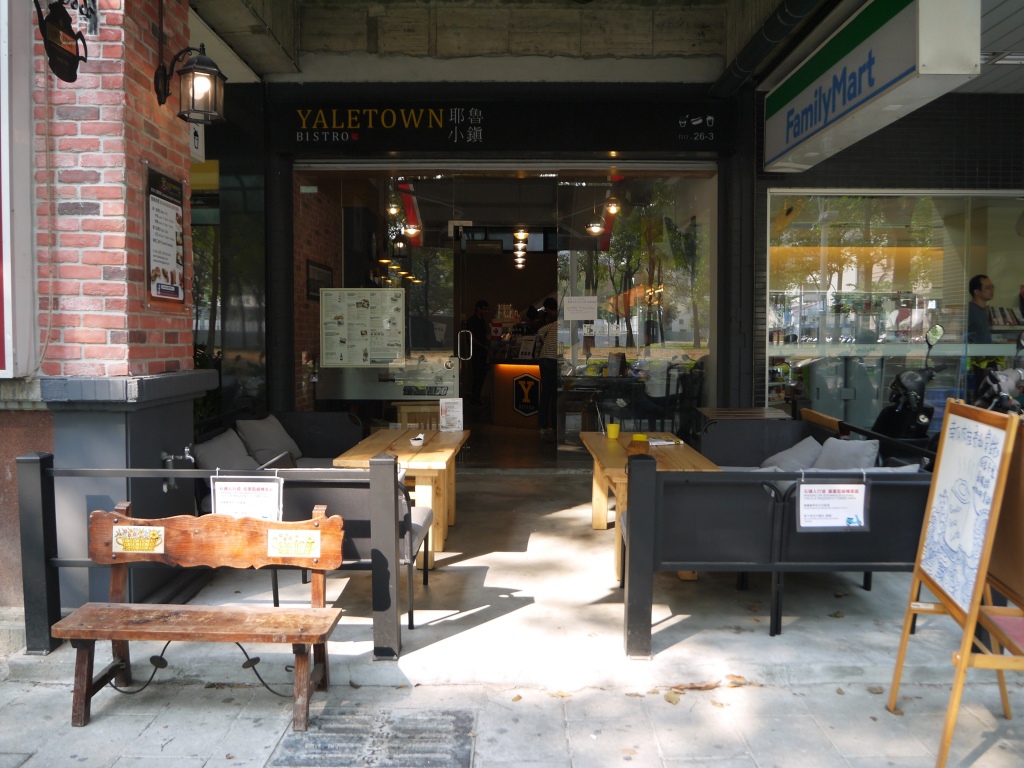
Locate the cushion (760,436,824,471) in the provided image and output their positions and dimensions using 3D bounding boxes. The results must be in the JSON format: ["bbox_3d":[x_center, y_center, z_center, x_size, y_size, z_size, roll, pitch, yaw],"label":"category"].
[{"bbox_3d":[2.034,0.568,5.840,0.430,0.140,0.430,-31,41,1],"label":"cushion"}]

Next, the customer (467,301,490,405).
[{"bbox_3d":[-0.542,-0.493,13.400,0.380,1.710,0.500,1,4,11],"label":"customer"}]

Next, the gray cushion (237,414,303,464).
[{"bbox_3d":[-1.847,0.436,6.285,0.140,0.440,0.440,-44,-12,18],"label":"gray cushion"}]

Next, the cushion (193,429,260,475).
[{"bbox_3d":[-1.885,0.484,5.450,0.160,0.450,0.480,-35,-5,15],"label":"cushion"}]

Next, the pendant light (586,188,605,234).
[{"bbox_3d":[0.877,-1.812,8.700,0.200,0.480,0.200,0,4,0],"label":"pendant light"}]

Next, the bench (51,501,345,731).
[{"bbox_3d":[-1.382,1.010,3.732,1.190,0.870,0.500,0,3,0],"label":"bench"}]

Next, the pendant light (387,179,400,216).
[{"bbox_3d":[-1.359,-2.139,9.500,0.165,0.430,0.165,0,4,0],"label":"pendant light"}]

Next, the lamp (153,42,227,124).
[{"bbox_3d":[-1.762,-1.662,4.535,0.360,0.450,0.260,0,3,0],"label":"lamp"}]

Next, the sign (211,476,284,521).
[{"bbox_3d":[-1.216,0.544,3.800,0.330,0.240,0.015,0,4,0],"label":"sign"}]

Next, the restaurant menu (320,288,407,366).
[{"bbox_3d":[-1.358,-0.526,7.483,0.760,0.710,0.020,0,3,0],"label":"restaurant menu"}]

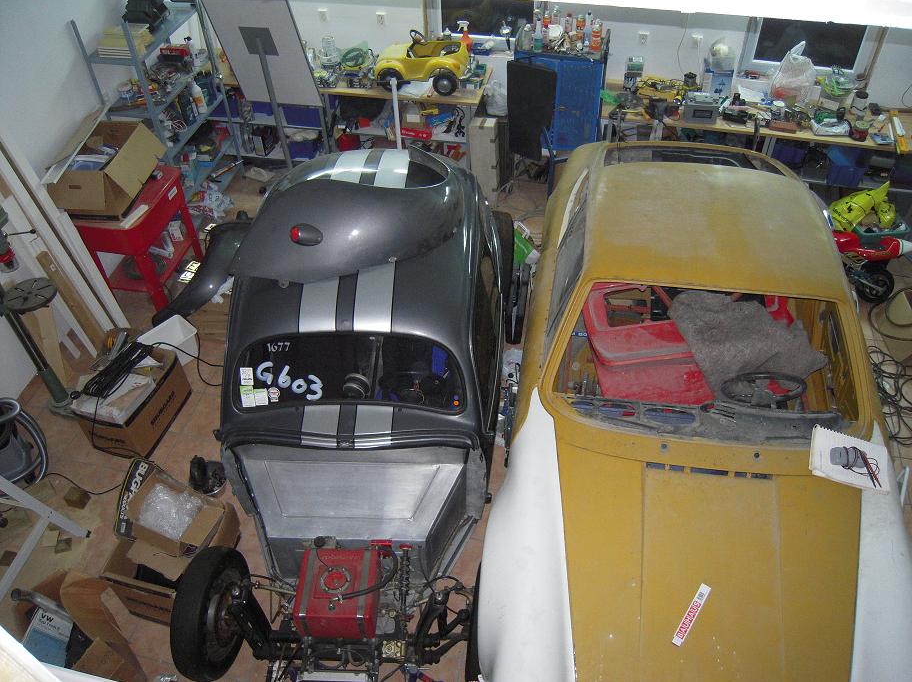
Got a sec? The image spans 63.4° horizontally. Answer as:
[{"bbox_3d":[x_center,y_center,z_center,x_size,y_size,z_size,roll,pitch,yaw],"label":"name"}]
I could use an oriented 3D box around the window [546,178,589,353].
[{"bbox_3d":[0.626,-0.528,4.045,0.130,0.360,1.360,16,46,-2],"label":"window"}]

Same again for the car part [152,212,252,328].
[{"bbox_3d":[-1.685,-0.471,5.170,0.431,0.421,0.931,9,44,12],"label":"car part"}]

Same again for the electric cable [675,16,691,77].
[{"bbox_3d":[1.665,-2.160,5.415,0.098,0.460,0.059,10,45,13],"label":"electric cable"}]

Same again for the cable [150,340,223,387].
[{"bbox_3d":[-1.742,0.110,4.878,0.380,0.270,0.280,10,46,12],"label":"cable"}]

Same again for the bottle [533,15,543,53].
[{"bbox_3d":[0.619,-2.324,5.582,0.075,0.275,0.078,10,46,12],"label":"bottle"}]

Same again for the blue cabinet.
[{"bbox_3d":[0.864,-2.022,6.022,0.690,0.800,0.440,10,46,12],"label":"blue cabinet"}]

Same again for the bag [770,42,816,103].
[{"bbox_3d":[2.498,-1.939,5.473,0.270,0.430,0.230,10,46,12],"label":"bag"}]

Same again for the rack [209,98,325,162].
[{"bbox_3d":[-1.580,-2.077,6.735,1.050,0.660,0.500,10,46,12],"label":"rack"}]

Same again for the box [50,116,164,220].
[{"bbox_3d":[-2.291,-1.158,4.998,0.550,0.400,0.640,3,45,5],"label":"box"}]

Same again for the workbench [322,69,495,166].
[{"bbox_3d":[-0.381,-1.912,6.510,1.400,0.820,0.660,10,46,12],"label":"workbench"}]

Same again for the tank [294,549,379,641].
[{"bbox_3d":[-0.479,1.054,3.081,0.299,0.211,0.299,-1,43,2],"label":"tank"}]

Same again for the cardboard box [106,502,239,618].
[{"bbox_3d":[-1.359,1.051,3.610,0.332,0.332,0.517,10,45,13],"label":"cardboard box"}]

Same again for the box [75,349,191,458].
[{"bbox_3d":[-1.899,0.359,4.382,0.328,0.318,0.554,9,44,12],"label":"box"}]

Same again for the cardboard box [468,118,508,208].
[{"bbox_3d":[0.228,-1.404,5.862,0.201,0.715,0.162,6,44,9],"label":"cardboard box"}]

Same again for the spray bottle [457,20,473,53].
[{"bbox_3d":[0.072,-2.428,5.906,0.122,0.260,0.083,10,45,13],"label":"spray bottle"}]

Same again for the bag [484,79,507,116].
[{"bbox_3d":[0.313,-1.933,5.826,0.200,0.290,0.190,10,46,12],"label":"bag"}]

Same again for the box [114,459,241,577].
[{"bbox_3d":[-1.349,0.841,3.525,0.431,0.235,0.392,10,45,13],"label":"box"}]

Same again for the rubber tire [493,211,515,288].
[{"bbox_3d":[0.299,-0.580,5.055,0.188,0.634,0.634,-1,43,2],"label":"rubber tire"}]

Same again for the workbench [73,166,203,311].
[{"bbox_3d":[-2.144,-0.682,5.145,0.480,0.793,0.735,7,44,10],"label":"workbench"}]

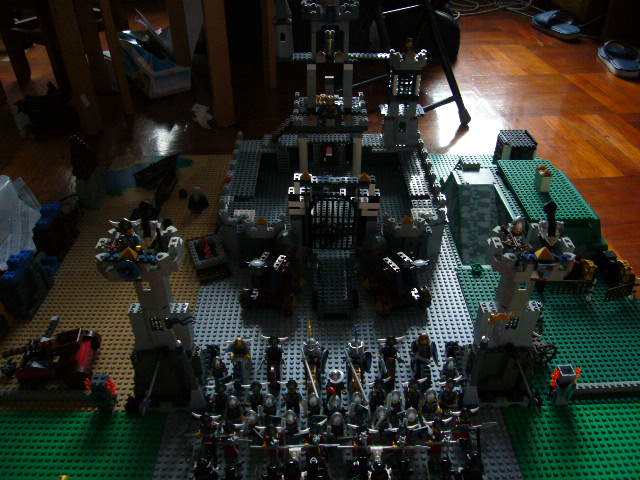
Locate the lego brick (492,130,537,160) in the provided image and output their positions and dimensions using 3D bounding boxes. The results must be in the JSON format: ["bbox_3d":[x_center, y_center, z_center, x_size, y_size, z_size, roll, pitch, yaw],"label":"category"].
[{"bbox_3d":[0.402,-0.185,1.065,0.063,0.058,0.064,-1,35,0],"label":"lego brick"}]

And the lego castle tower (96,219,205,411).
[{"bbox_3d":[-0.178,0.088,0.565,0.092,0.208,0.078,-1,35,0],"label":"lego castle tower"}]

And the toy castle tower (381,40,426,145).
[{"bbox_3d":[0.149,-0.261,0.934,0.072,0.186,0.064,-1,35,0],"label":"toy castle tower"}]

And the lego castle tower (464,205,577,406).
[{"bbox_3d":[0.211,0.082,0.563,0.093,0.212,0.078,-1,35,0],"label":"lego castle tower"}]

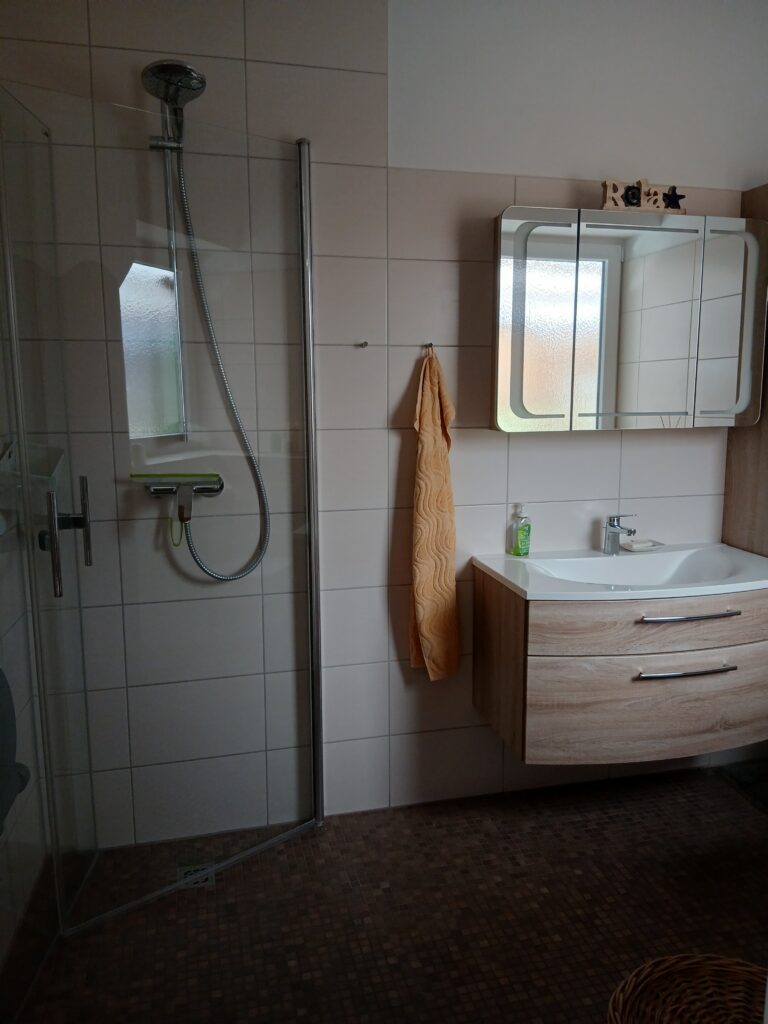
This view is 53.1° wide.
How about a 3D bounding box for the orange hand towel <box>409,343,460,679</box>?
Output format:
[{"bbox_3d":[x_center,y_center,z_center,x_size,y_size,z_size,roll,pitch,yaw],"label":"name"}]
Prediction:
[{"bbox_3d":[0.153,0.023,2.403,0.148,1.040,0.090,-3,9,-14],"label":"orange hand towel"}]

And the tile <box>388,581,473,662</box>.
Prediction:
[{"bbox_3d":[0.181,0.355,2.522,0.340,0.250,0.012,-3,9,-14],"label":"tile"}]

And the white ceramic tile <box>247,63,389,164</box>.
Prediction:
[{"bbox_3d":[-0.185,-1.125,2.188,0.400,0.250,0.010,-3,9,-14],"label":"white ceramic tile"}]

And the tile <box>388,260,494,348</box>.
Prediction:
[{"bbox_3d":[0.207,-0.636,2.347,0.400,0.250,0.010,-3,9,-14],"label":"tile"}]

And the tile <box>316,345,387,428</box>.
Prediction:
[{"bbox_3d":[-0.182,-0.376,2.307,0.400,0.250,0.010,-3,9,-14],"label":"tile"}]

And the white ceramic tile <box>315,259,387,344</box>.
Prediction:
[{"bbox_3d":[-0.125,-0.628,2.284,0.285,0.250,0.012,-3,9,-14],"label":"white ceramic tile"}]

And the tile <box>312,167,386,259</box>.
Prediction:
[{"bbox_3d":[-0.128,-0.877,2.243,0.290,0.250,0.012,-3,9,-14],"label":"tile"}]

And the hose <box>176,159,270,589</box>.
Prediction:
[{"bbox_3d":[-0.450,-0.375,2.153,0.243,1.171,0.090,-3,9,-14],"label":"hose"}]

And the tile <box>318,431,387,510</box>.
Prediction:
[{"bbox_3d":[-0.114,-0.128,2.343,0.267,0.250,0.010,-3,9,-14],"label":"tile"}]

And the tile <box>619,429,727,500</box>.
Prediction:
[{"bbox_3d":[0.995,-0.180,2.645,0.400,0.250,0.010,-3,9,-14],"label":"tile"}]

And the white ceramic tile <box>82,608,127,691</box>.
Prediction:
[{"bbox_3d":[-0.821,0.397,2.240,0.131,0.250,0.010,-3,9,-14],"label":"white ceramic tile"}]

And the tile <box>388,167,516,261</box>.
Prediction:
[{"bbox_3d":[0.206,-0.883,2.308,0.400,0.250,0.010,-3,9,-14],"label":"tile"}]

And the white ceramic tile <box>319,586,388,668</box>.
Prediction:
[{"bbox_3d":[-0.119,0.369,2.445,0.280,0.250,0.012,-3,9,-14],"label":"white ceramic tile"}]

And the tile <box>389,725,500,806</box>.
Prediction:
[{"bbox_3d":[0.212,0.845,2.584,0.400,0.250,0.010,-3,9,-14],"label":"tile"}]

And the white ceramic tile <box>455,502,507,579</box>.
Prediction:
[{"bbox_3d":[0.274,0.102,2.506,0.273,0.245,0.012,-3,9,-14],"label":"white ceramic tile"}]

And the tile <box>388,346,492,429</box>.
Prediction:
[{"bbox_3d":[0.207,-0.390,2.386,0.400,0.250,0.010,-3,9,-14],"label":"tile"}]

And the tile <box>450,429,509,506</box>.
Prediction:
[{"bbox_3d":[0.209,-0.144,2.446,0.400,0.250,0.010,-3,9,-14],"label":"tile"}]

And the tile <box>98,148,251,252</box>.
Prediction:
[{"bbox_3d":[-0.569,-0.849,2.109,0.400,0.250,0.010,-3,9,-14],"label":"tile"}]

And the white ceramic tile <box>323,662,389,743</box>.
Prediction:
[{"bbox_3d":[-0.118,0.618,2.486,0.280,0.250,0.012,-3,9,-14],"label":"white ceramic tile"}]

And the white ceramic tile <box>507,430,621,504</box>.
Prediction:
[{"bbox_3d":[0.602,-0.162,2.545,0.400,0.250,0.010,-3,9,-14],"label":"white ceramic tile"}]

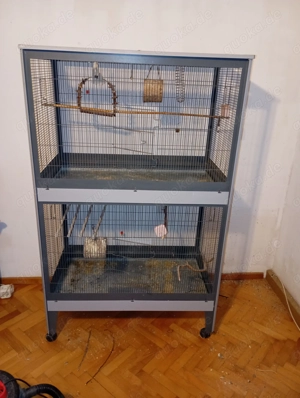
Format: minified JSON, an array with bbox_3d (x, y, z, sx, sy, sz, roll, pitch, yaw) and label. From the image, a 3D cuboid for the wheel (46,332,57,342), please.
[{"bbox_3d":[-0.570,0.803,1.870,0.048,0.053,0.053,1,22,-3],"label":"wheel"}]

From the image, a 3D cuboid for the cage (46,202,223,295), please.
[{"bbox_3d":[-0.099,0.189,1.959,0.950,0.580,0.540,1,22,-3],"label":"cage"}]

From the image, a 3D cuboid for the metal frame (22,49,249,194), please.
[{"bbox_3d":[-0.073,-0.423,1.719,0.955,0.610,0.540,1,22,-3],"label":"metal frame"}]

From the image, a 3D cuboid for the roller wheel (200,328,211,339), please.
[{"bbox_3d":[0.335,0.812,1.945,0.048,0.053,0.053,1,22,-3],"label":"roller wheel"}]

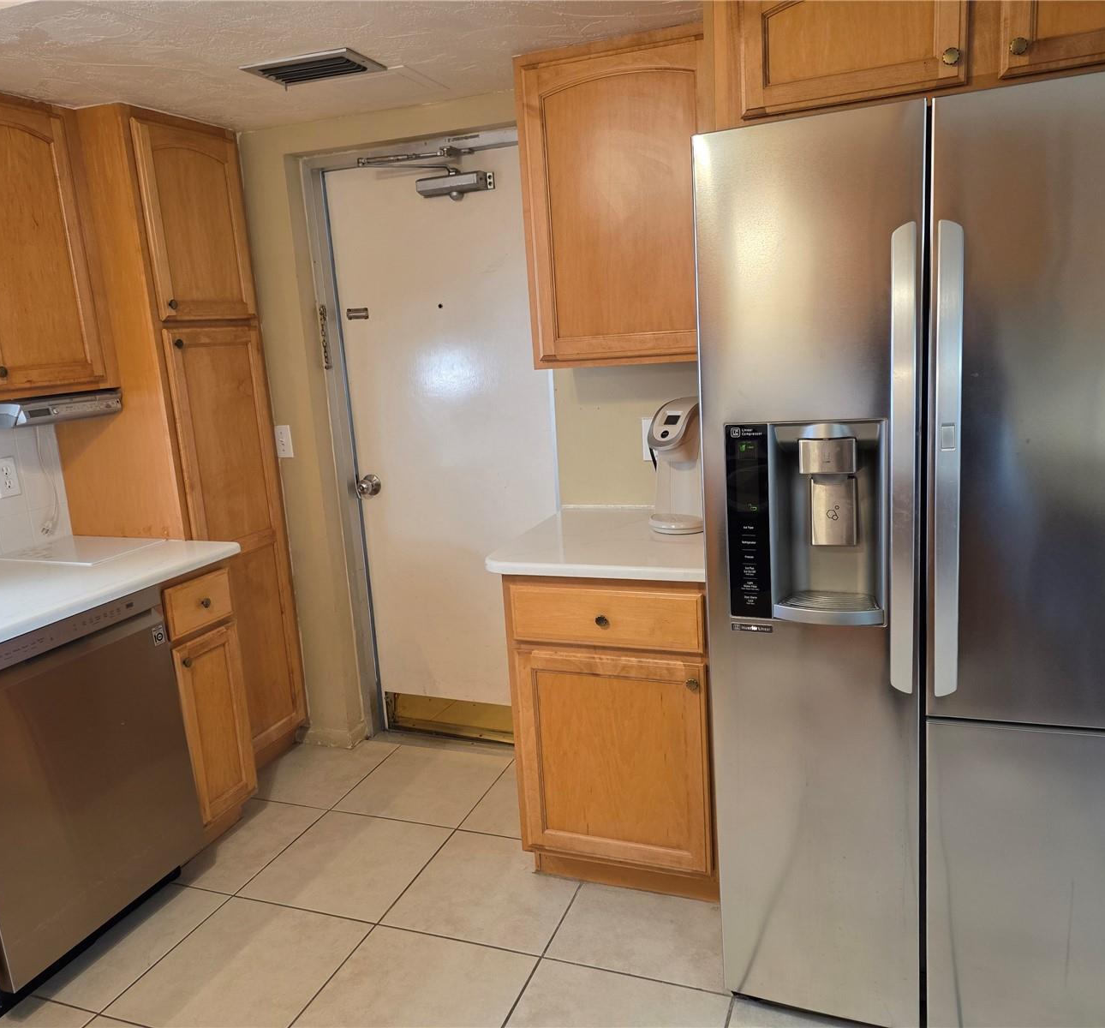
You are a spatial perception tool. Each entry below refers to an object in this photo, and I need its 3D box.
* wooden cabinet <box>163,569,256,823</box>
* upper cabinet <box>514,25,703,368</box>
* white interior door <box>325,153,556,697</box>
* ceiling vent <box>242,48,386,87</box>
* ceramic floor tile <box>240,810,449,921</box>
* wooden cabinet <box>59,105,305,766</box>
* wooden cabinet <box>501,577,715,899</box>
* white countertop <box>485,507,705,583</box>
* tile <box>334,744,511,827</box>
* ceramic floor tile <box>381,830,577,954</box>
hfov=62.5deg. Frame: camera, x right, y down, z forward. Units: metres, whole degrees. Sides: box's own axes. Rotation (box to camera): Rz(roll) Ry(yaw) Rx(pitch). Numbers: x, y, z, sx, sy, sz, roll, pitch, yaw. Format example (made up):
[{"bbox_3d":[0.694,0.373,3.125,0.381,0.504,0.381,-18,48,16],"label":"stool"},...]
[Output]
[{"bbox_3d":[-1.268,0.567,2.805,0.615,0.850,0.266,1,12,21],"label":"wooden cabinet"},{"bbox_3d":[0.228,-0.817,2.460,0.533,0.803,0.325,1,12,21],"label":"upper cabinet"},{"bbox_3d":[-0.333,-0.179,3.163,0.805,2.003,0.050,1,12,21],"label":"white interior door"},{"bbox_3d":[-0.614,-1.142,2.351,0.304,0.020,0.213,1,12,21],"label":"ceiling vent"},{"bbox_3d":[-0.585,1.007,2.628,0.452,0.010,0.452,1,13,21],"label":"ceramic floor tile"},{"bbox_3d":[-1.241,-0.136,3.026,0.449,2.145,0.506,1,13,21],"label":"wooden cabinet"},{"bbox_3d":[0.256,0.519,2.552,0.531,0.873,0.645,1,12,21],"label":"wooden cabinet"},{"bbox_3d":[0.213,0.072,2.440,0.588,0.039,0.638,1,13,21],"label":"white countertop"},{"bbox_3d":[-0.423,0.908,3.047,0.452,0.010,0.459,1,13,21],"label":"tile"},{"bbox_3d":[-0.159,1.013,2.466,0.452,0.010,0.452,1,13,21],"label":"ceramic floor tile"}]

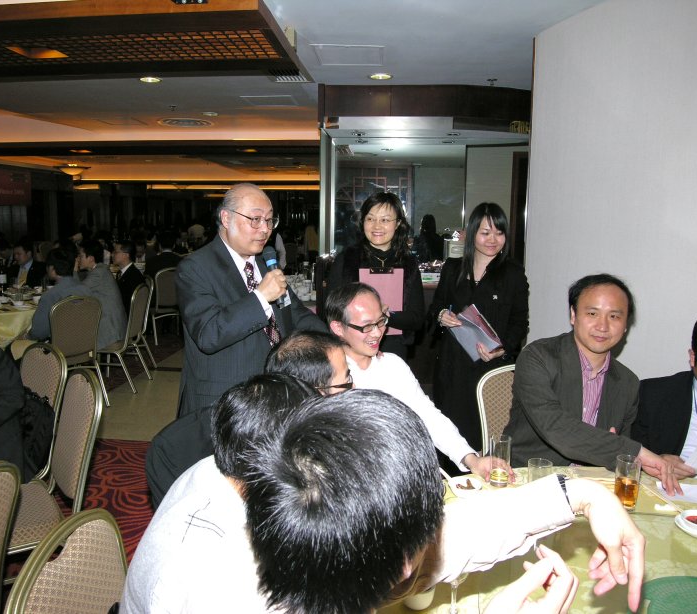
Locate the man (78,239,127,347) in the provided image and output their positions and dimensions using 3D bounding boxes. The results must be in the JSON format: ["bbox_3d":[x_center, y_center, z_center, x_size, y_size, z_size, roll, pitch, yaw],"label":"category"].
[{"bbox_3d":[-2.271,0.080,5.045,0.780,1.310,0.520,3,9,17],"label":"man"}]

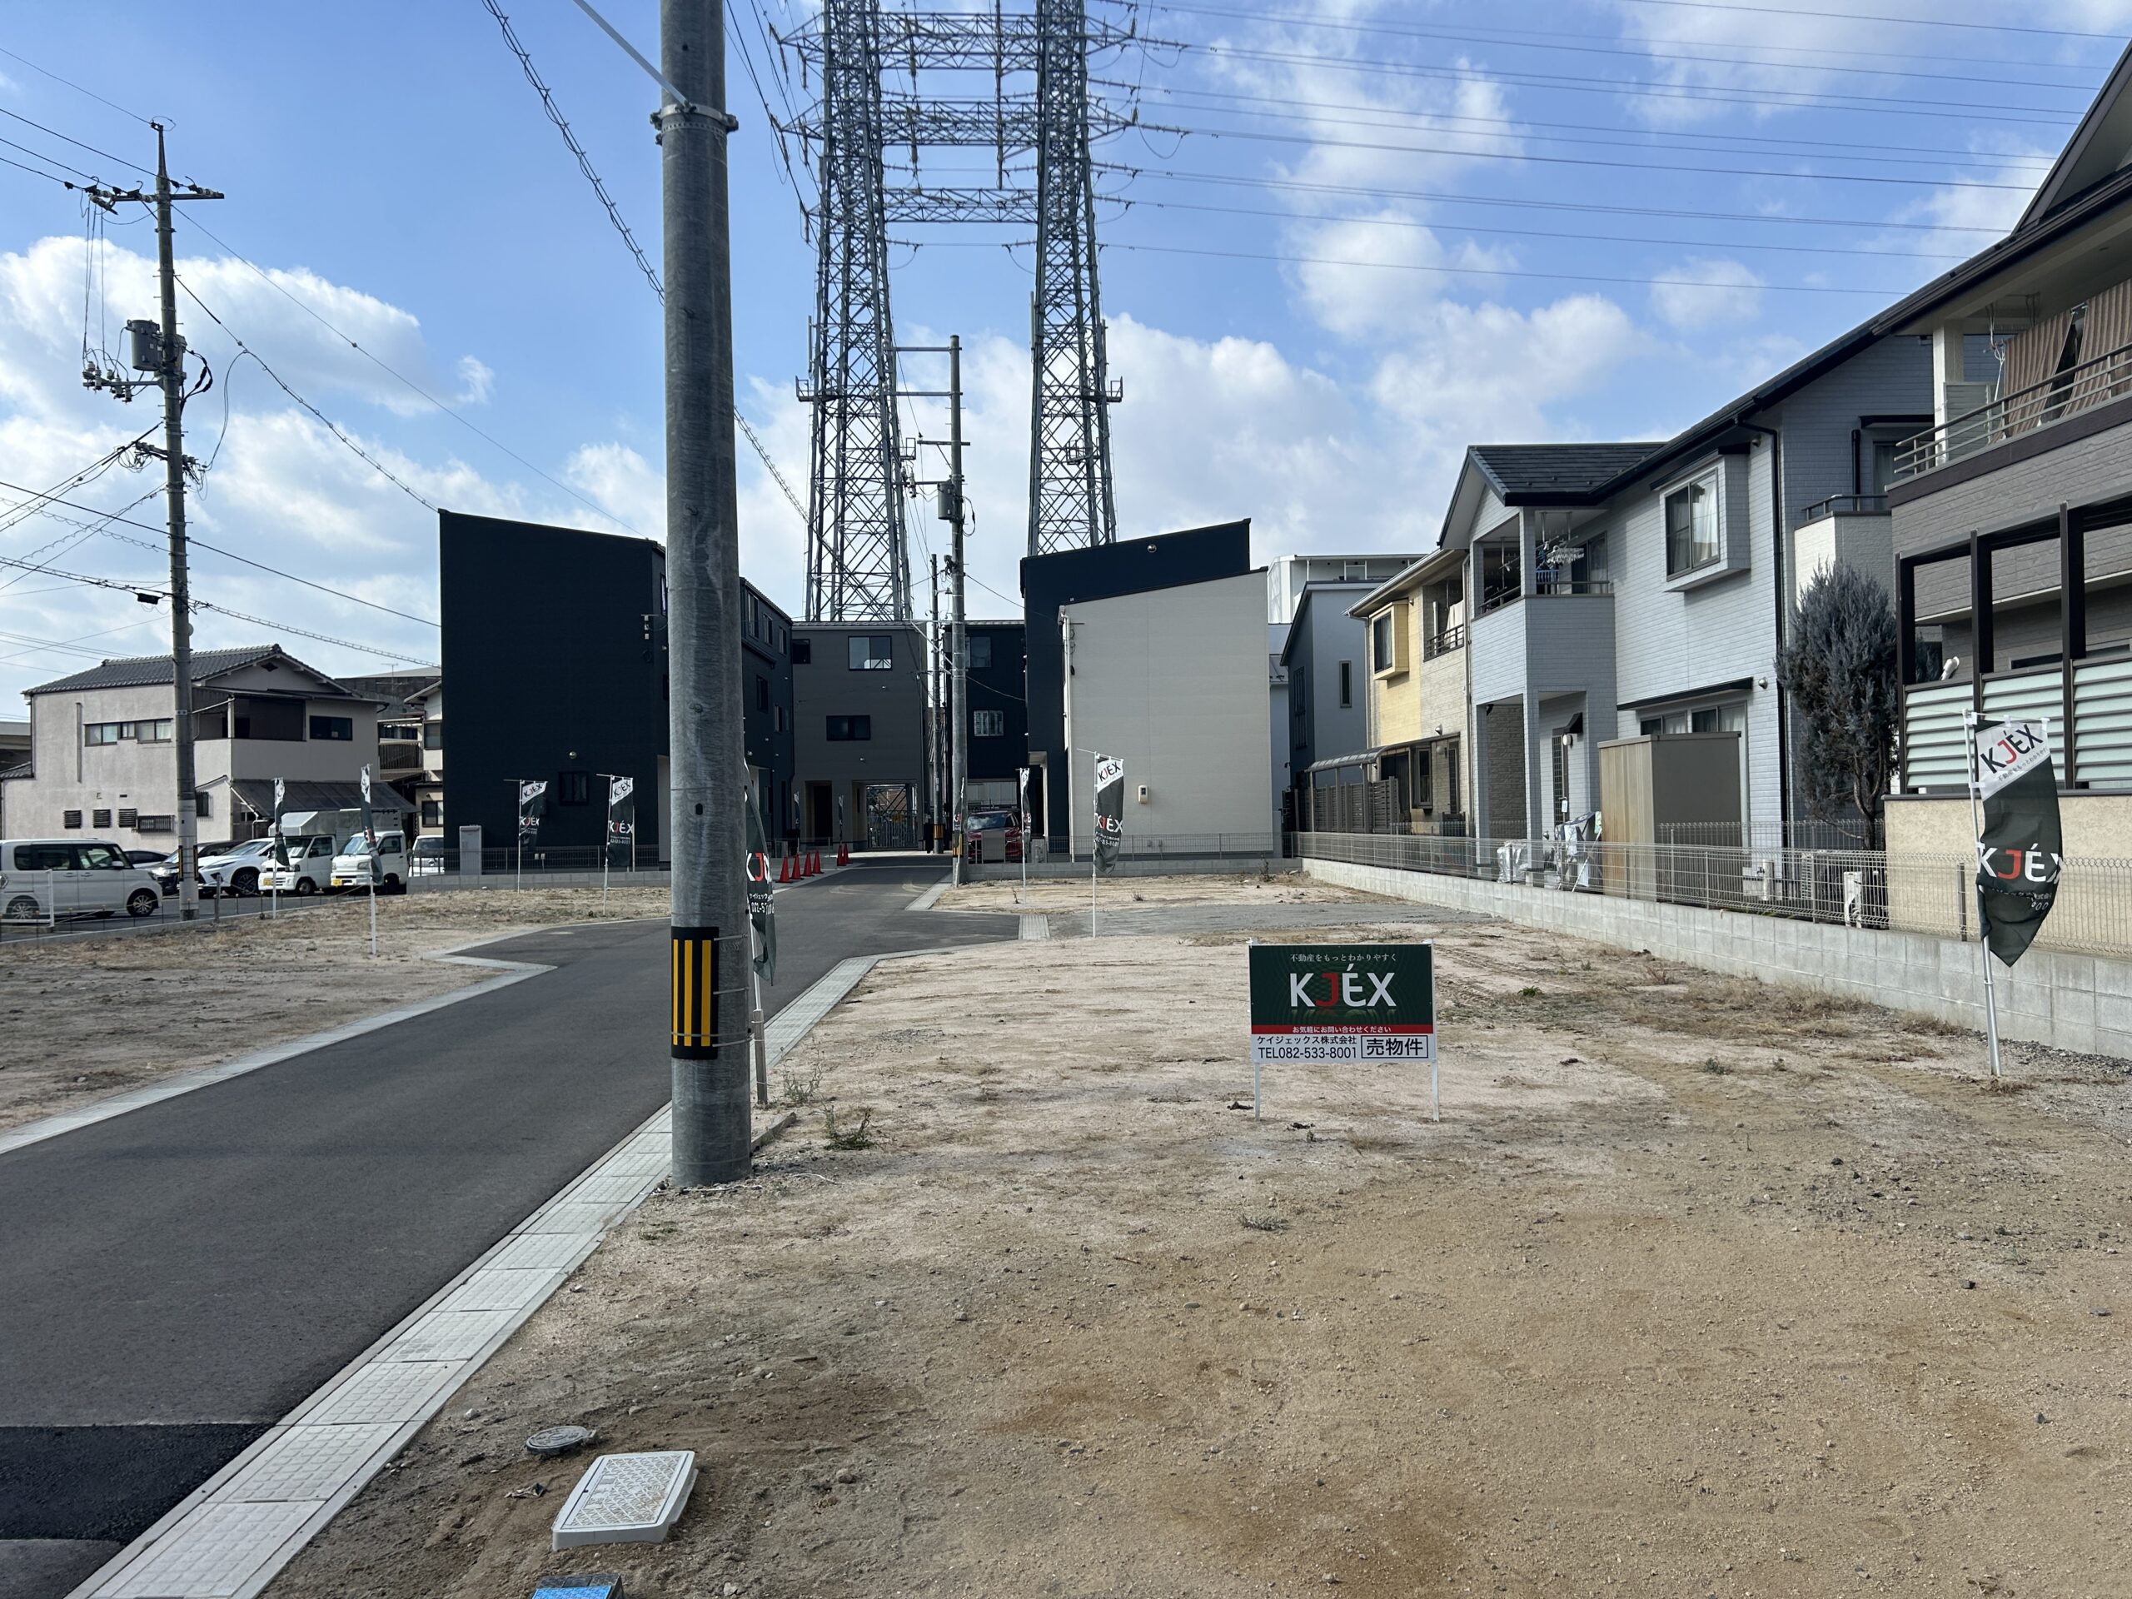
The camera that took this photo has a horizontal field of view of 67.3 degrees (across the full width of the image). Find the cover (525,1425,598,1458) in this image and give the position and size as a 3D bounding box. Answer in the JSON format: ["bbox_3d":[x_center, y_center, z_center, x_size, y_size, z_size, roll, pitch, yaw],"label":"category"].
[{"bbox_3d":[-1.313,1.682,4.173,0.185,0.035,0.185,-1,-1,-2],"label":"cover"}]

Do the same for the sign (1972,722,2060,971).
[{"bbox_3d":[5.286,0.236,8.900,0.500,1.400,0.150,-1,-1,14],"label":"sign"}]

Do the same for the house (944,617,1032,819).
[{"bbox_3d":[-2.073,-2.550,64.349,5.300,9.100,7.200,-1,-1,-2],"label":"house"}]

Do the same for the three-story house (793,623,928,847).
[{"bbox_3d":[-8.474,-2.434,64.850,5.800,9.100,7.800,-1,-1,-2],"label":"three-story house"}]

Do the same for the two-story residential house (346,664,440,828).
[{"bbox_3d":[-24.200,-0.846,61.500,9.000,7.800,8.500,-1,-1,24],"label":"two-story residential house"}]

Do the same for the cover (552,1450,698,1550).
[{"bbox_3d":[-1.022,1.621,3.720,0.245,0.055,0.425,-1,-1,-4],"label":"cover"}]

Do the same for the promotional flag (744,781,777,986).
[{"bbox_3d":[-1.756,0.319,9.150,0.130,1.550,0.480,-2,-1,-32],"label":"promotional flag"}]

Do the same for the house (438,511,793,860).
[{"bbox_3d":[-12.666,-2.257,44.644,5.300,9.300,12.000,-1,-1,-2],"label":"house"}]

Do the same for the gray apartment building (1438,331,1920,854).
[{"bbox_3d":[10.847,-2.445,21.836,8.000,7.400,11.300,-1,-1,-2],"label":"gray apartment building"}]

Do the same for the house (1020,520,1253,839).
[{"bbox_3d":[1.976,-2.910,48.350,6.200,9.700,7.500,-1,-1,-2],"label":"house"}]

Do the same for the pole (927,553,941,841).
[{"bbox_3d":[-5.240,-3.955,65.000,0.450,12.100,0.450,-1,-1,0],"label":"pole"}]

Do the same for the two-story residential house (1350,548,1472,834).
[{"bbox_3d":[10.250,-2.149,33.034,7.200,7.200,9.000,-1,-1,-2],"label":"two-story residential house"}]

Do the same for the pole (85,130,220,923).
[{"bbox_3d":[-16.866,-5.164,30.000,2.400,14.800,1.200,-2,-1,0],"label":"pole"}]

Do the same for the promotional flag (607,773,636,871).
[{"bbox_3d":[-7.845,0.397,28.300,0.500,1.630,0.150,-1,-1,27],"label":"promotional flag"}]

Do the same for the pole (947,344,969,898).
[{"bbox_3d":[-2.506,-4.401,37.070,0.320,12.750,0.320,-1,-1,-2],"label":"pole"}]

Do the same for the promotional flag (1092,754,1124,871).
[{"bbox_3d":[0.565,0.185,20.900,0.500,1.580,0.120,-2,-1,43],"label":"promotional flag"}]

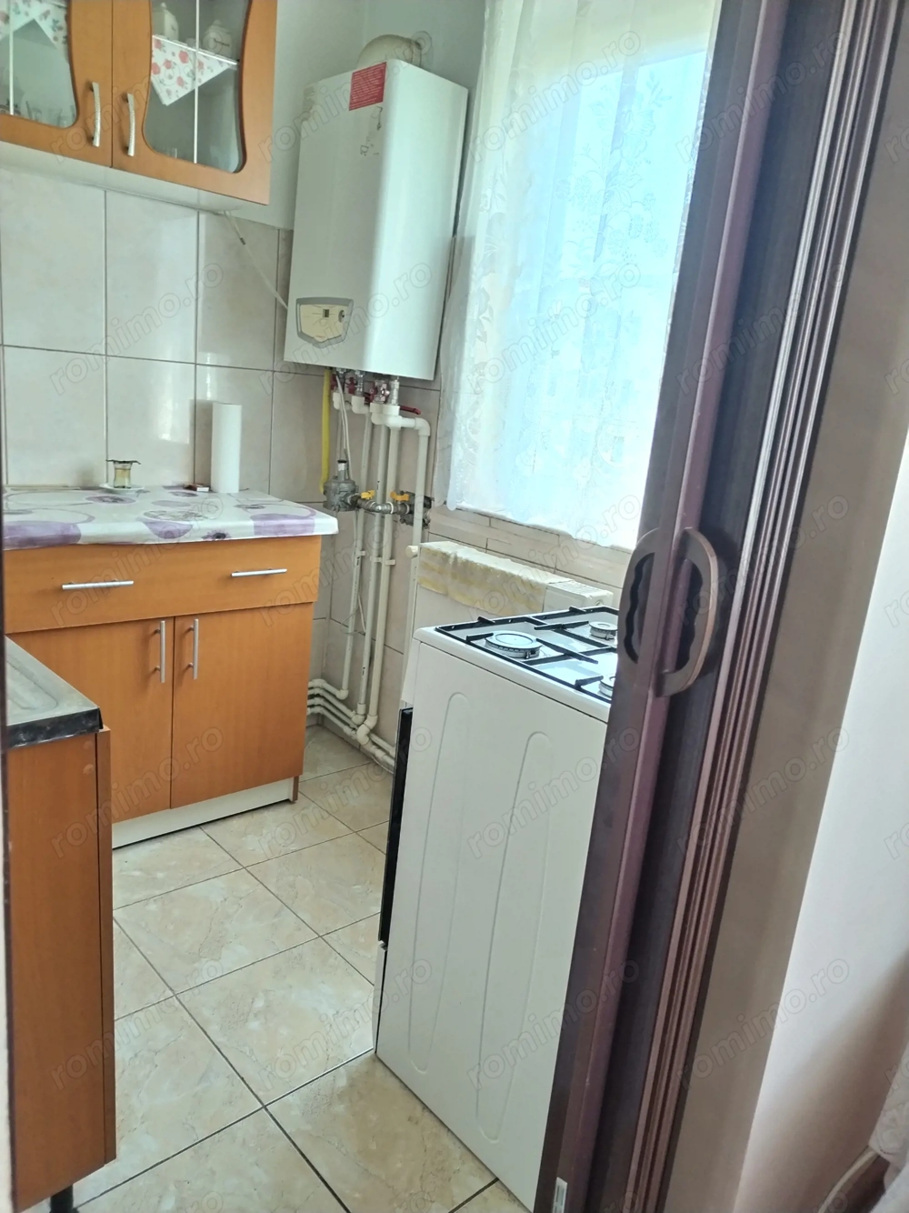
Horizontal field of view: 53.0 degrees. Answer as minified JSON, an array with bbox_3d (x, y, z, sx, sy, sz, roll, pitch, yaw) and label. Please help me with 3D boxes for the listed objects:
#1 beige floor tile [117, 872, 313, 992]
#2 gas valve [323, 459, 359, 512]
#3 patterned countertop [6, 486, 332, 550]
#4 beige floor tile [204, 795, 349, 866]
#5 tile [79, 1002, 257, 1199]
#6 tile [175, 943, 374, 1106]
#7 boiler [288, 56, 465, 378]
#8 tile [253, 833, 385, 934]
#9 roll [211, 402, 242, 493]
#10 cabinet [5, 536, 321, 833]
[{"bbox_3d":[-0.541,0.721,2.049,0.342,0.010,0.342,-7,20,-41],"label":"beige floor tile"},{"bbox_3d":[-0.341,-0.364,2.746,0.100,0.155,0.115,-7,19,-41],"label":"gas valve"},{"bbox_3d":[-0.798,-0.233,2.287,0.866,0.043,0.531,-7,20,-41],"label":"patterned countertop"},{"bbox_3d":[-0.513,0.601,2.521,0.342,0.010,0.342,-7,20,-41],"label":"beige floor tile"},{"bbox_3d":[-0.569,0.841,1.577,0.342,0.010,0.342,-7,20,-41],"label":"tile"},{"bbox_3d":[-0.313,0.807,1.806,0.342,0.010,0.342,-7,20,-41],"label":"tile"},{"bbox_3d":[-0.235,-1.030,2.519,0.254,0.734,0.392,-7,20,-41],"label":"boiler"},{"bbox_3d":[-0.285,0.688,2.278,0.342,0.010,0.342,-7,20,-41],"label":"tile"},{"bbox_3d":[-0.658,-0.457,2.627,0.078,0.249,0.078,5,14,-1],"label":"roll"},{"bbox_3d":[-0.842,0.177,2.393,0.797,0.809,0.486,-7,20,-41],"label":"cabinet"}]

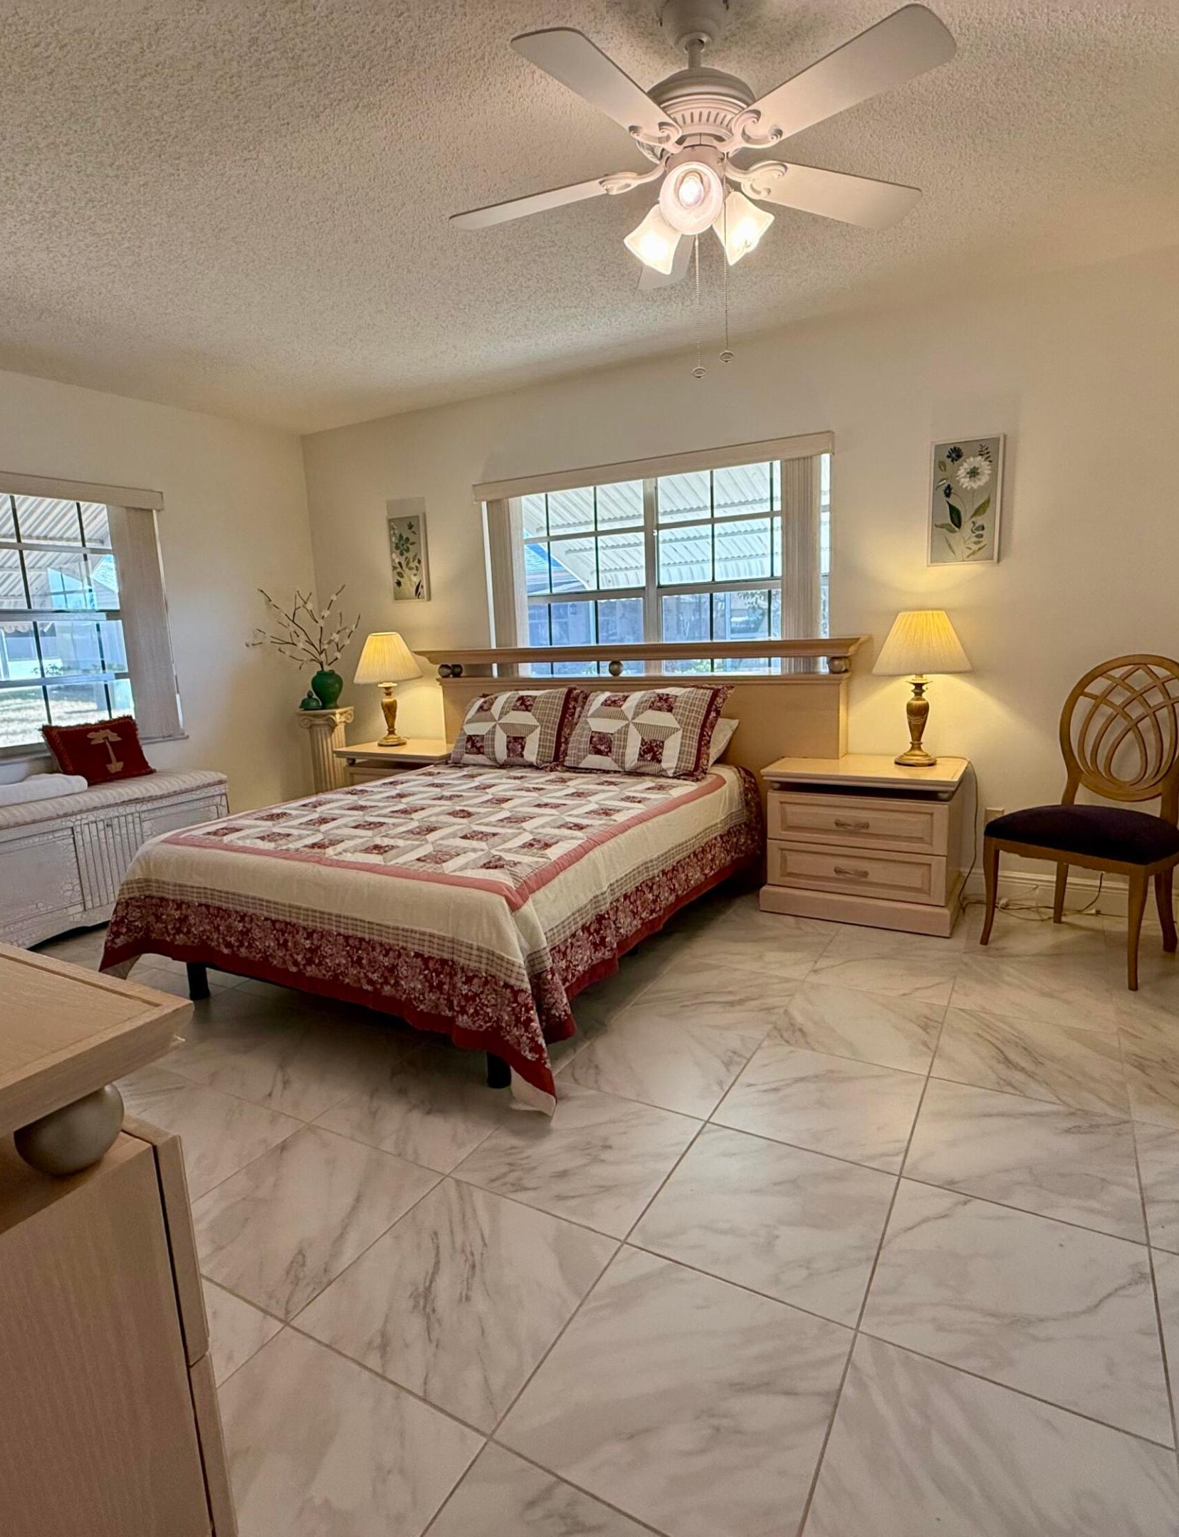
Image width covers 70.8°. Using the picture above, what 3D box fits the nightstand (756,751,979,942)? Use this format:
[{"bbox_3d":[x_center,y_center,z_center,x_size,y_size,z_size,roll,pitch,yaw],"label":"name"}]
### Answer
[{"bbox_3d":[1.145,0.289,3.459,0.752,0.600,0.512,3,11,30],"label":"nightstand"}]

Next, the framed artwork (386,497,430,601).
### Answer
[{"bbox_3d":[-1.039,-1.209,4.762,0.267,0.478,0.032,3,11,30],"label":"framed artwork"}]

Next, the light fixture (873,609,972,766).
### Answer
[{"bbox_3d":[1.333,-0.318,3.351,0.376,0.618,0.376,3,11,30],"label":"light fixture"}]

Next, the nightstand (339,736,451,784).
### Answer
[{"bbox_3d":[-0.944,0.167,4.645,0.752,0.600,0.512,3,11,30],"label":"nightstand"}]

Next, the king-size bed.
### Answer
[{"bbox_3d":[-0.349,0.108,3.317,2.401,1.121,2.206,3,11,30],"label":"king-size bed"}]

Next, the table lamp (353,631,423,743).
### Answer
[{"bbox_3d":[-1.135,-0.448,4.681,0.381,0.614,0.381,3,11,30],"label":"table lamp"}]

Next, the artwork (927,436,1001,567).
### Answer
[{"bbox_3d":[1.495,-1.071,3.320,0.267,0.482,0.032,3,11,30],"label":"artwork"}]

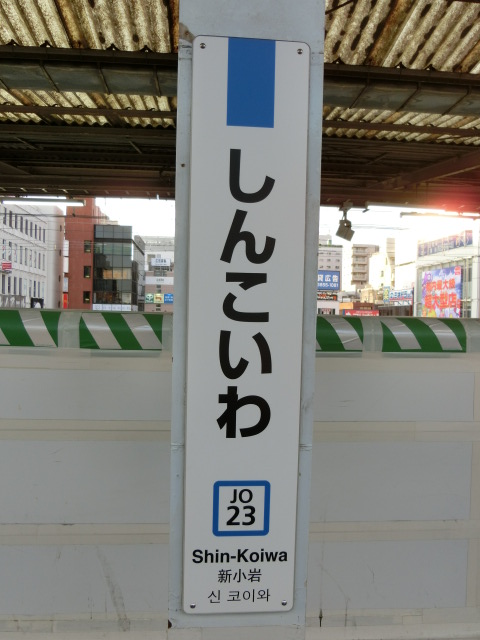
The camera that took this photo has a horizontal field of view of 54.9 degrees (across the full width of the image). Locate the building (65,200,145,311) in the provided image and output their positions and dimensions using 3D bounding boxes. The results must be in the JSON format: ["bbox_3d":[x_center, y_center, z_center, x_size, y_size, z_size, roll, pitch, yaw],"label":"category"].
[{"bbox_3d":[-20.323,-6.125,71.872,9.098,21.326,16.000,1,1,-6],"label":"building"}]

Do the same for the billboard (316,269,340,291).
[{"bbox_3d":[18.405,-8.402,98.246,5.995,4.190,0.500,1,1,-10],"label":"billboard"}]

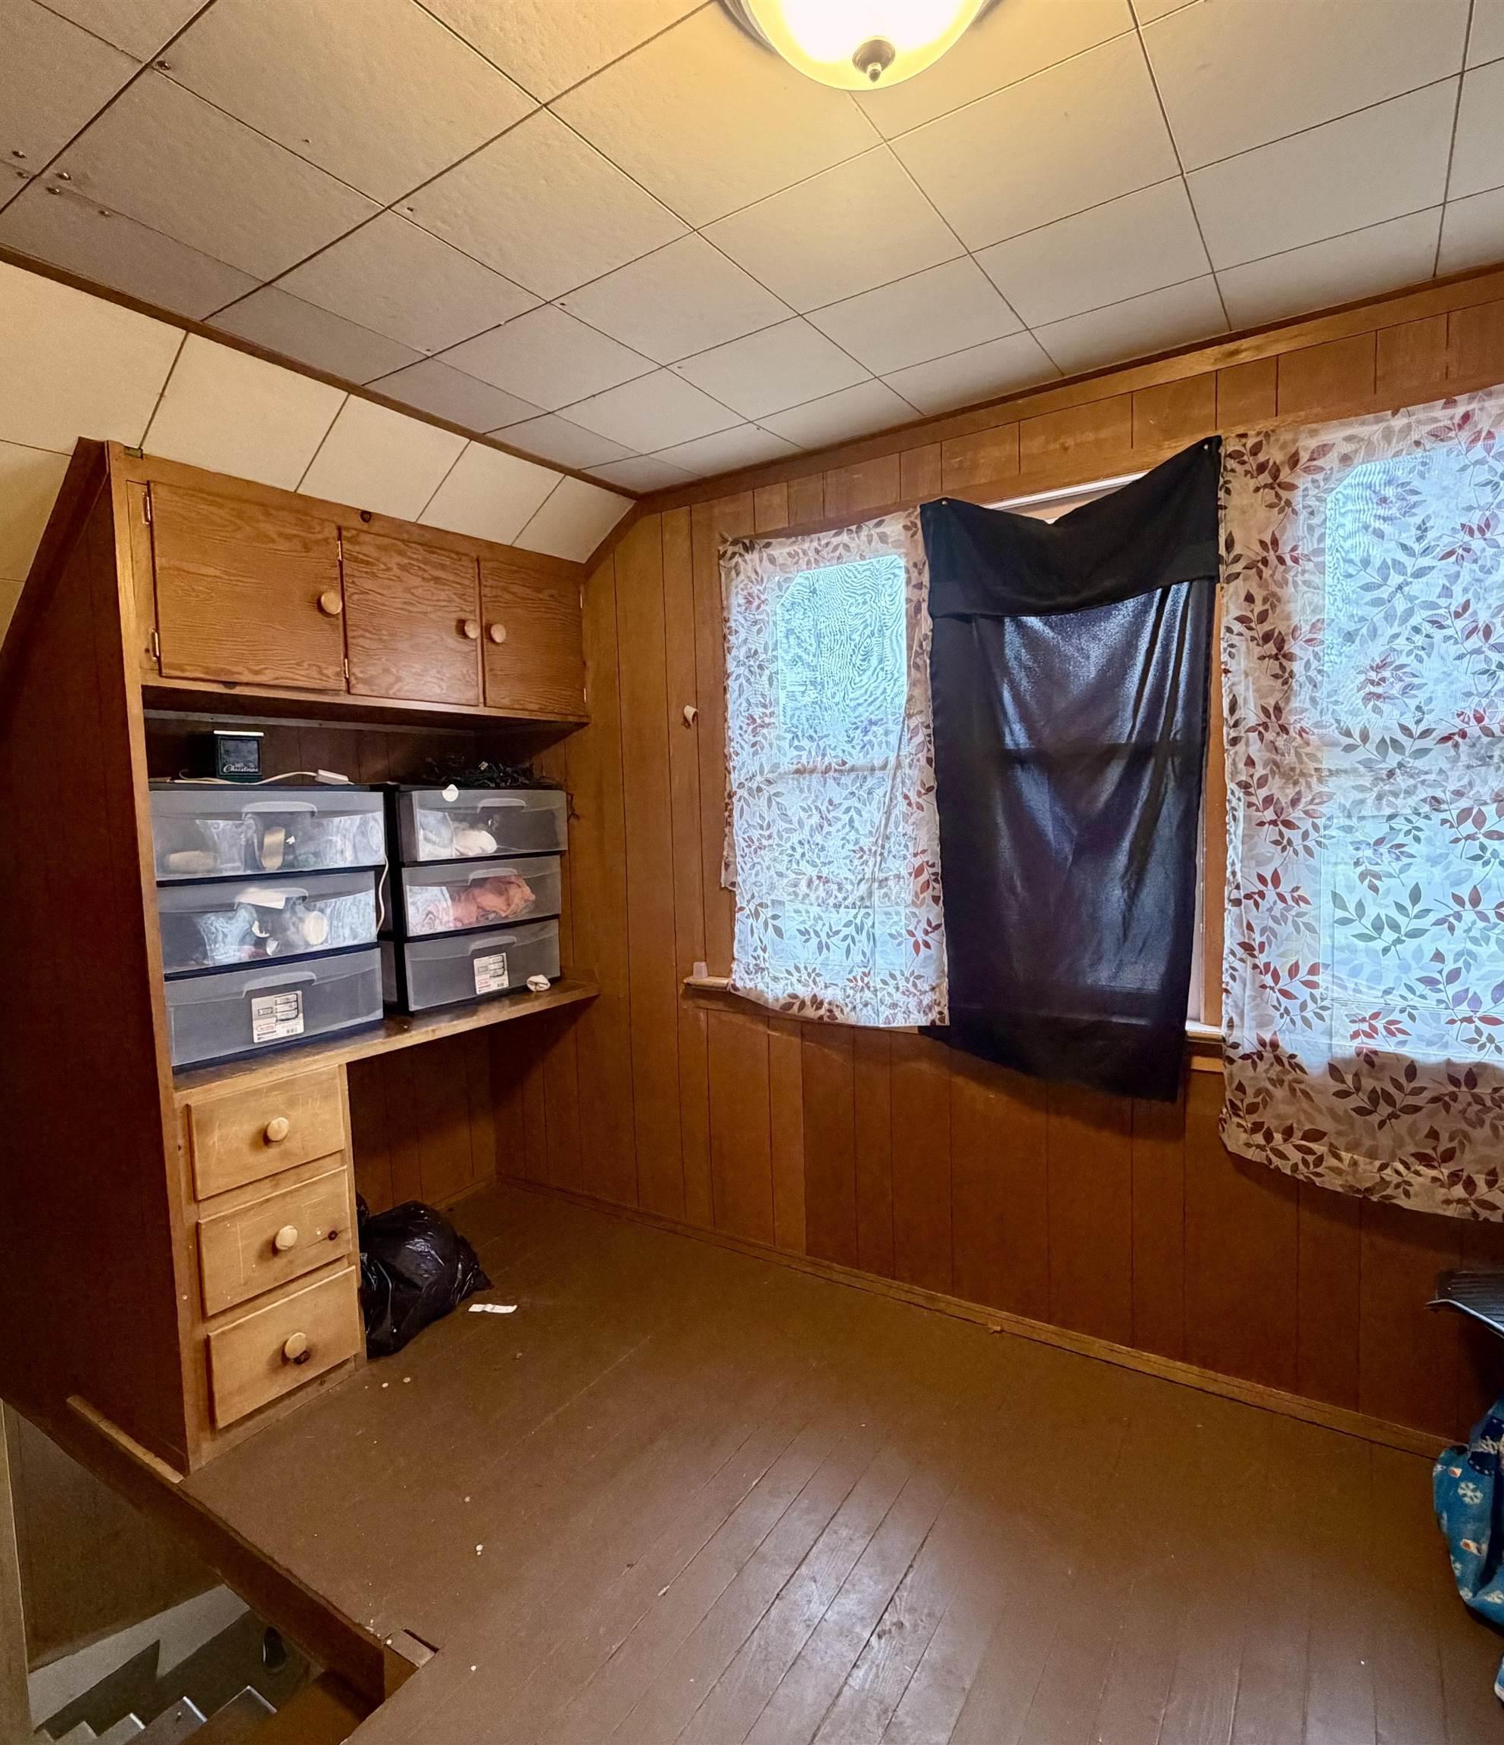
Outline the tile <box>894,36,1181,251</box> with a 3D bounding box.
[{"bbox_3d":[0.386,-0.963,1.262,0.307,0.015,0.305,0,5,34],"label":"tile"}]

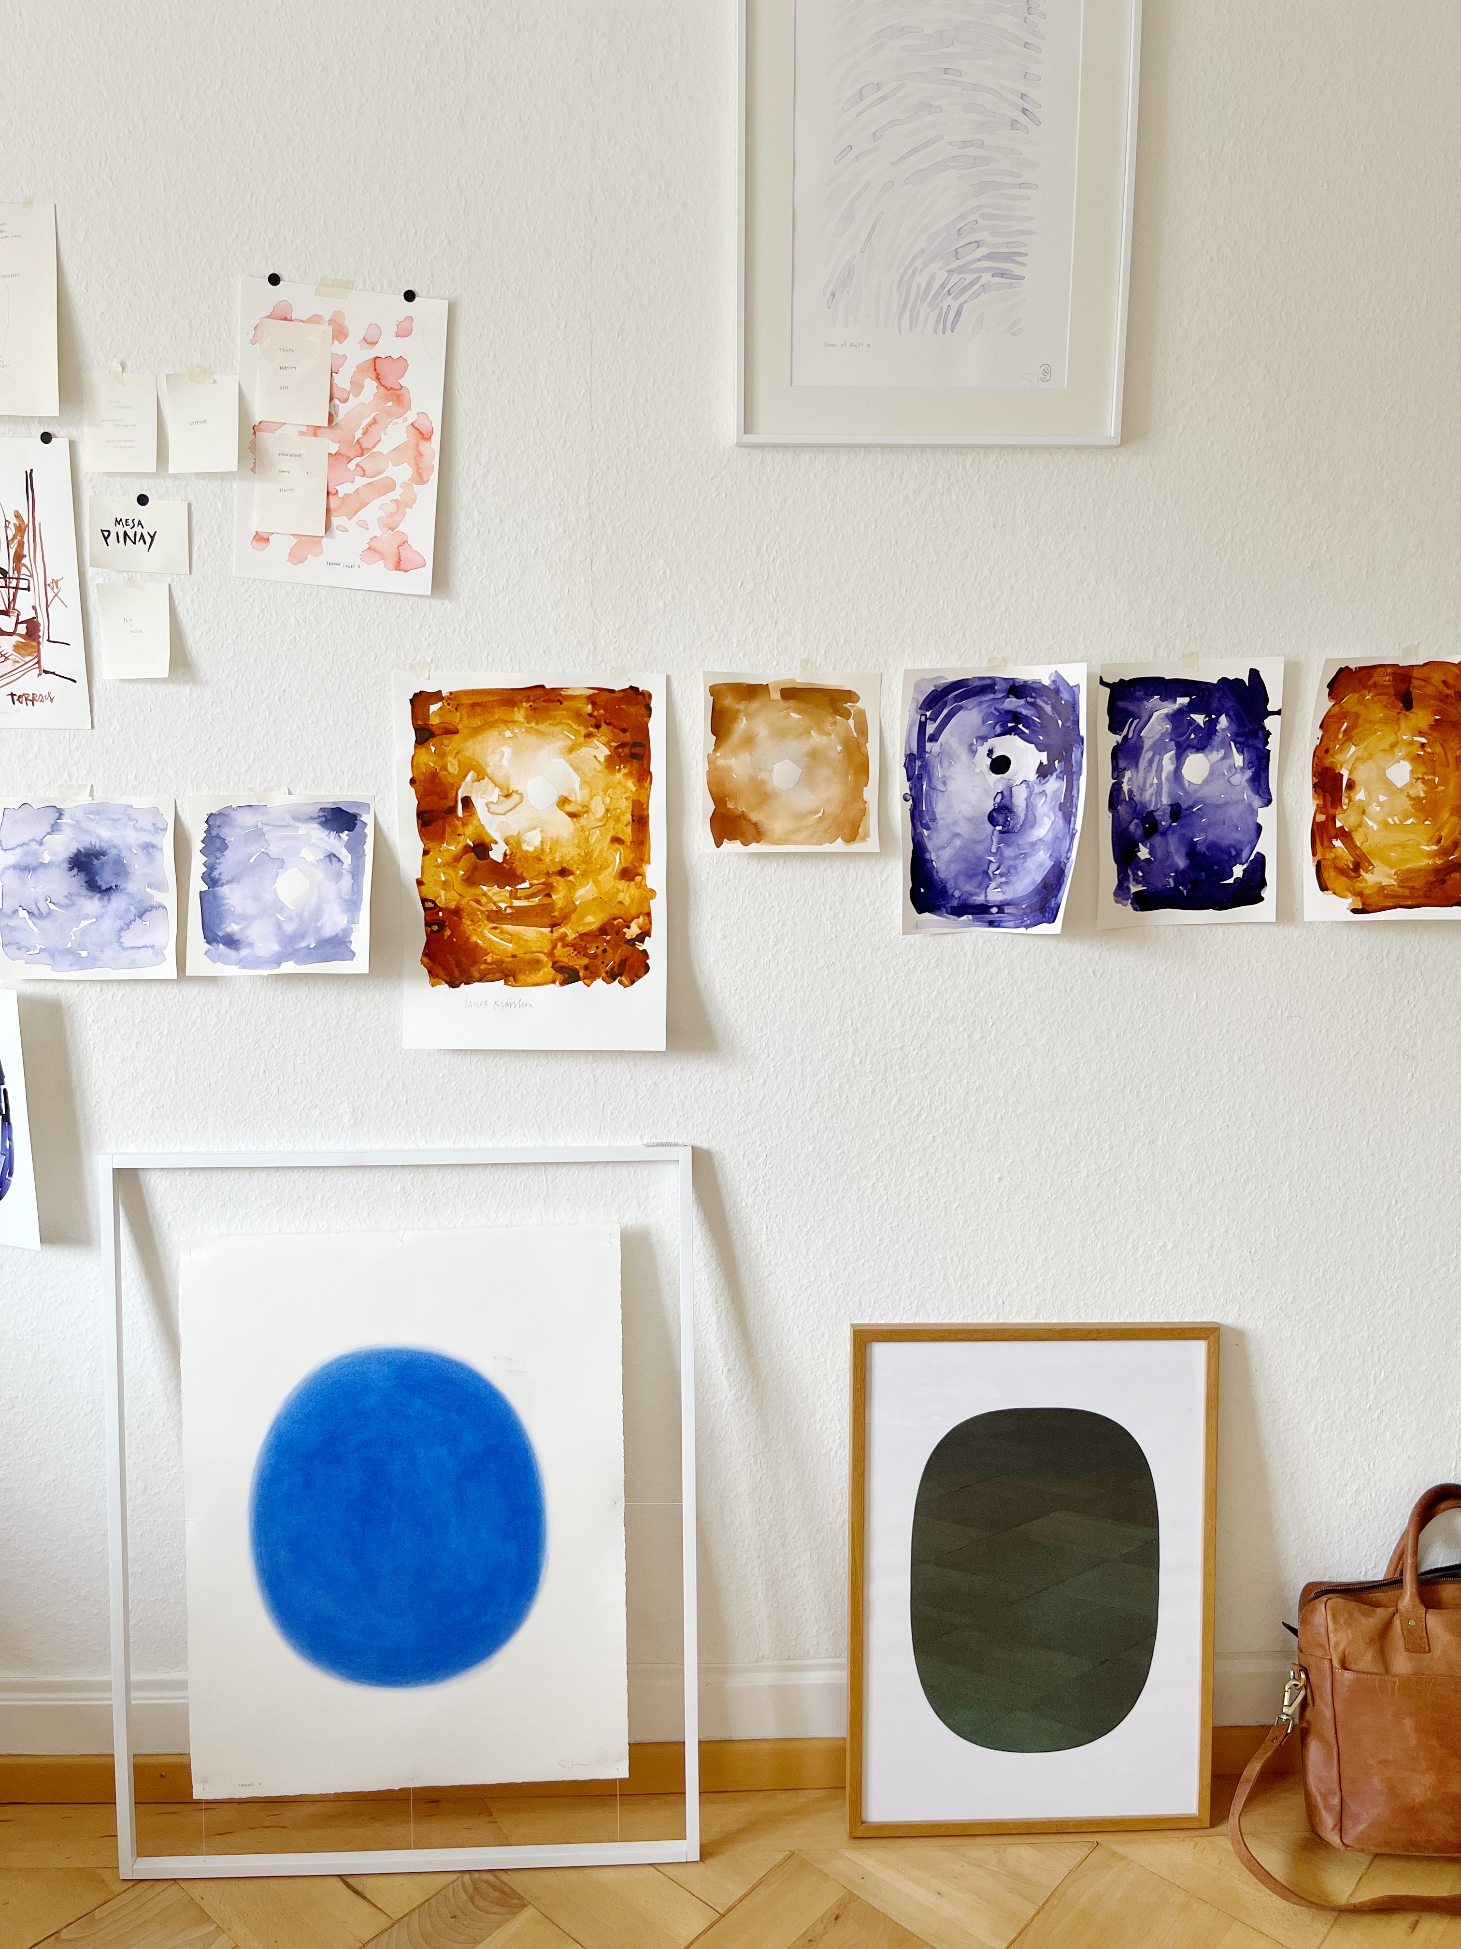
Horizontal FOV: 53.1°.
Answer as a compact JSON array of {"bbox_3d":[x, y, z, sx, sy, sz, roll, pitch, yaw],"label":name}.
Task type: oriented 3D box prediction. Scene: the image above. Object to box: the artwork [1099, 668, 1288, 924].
[{"bbox_3d":[0.515,-0.202,1.640,0.205,0.295,0.015,-2,10,-2],"label":"artwork"}]

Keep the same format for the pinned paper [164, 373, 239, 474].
[{"bbox_3d":[-0.554,-0.578,1.539,0.075,0.099,0.010,1,9,-2],"label":"pinned paper"}]

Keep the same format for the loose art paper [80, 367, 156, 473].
[{"bbox_3d":[-0.639,-0.577,1.536,0.075,0.099,0.010,1,9,-2],"label":"loose art paper"}]

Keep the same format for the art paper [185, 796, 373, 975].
[{"bbox_3d":[-0.498,-0.098,1.619,0.200,0.200,0.015,2,9,-2],"label":"art paper"}]

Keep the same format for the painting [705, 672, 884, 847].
[{"bbox_3d":[0.068,-0.233,1.619,0.197,0.197,0.012,0,10,-2],"label":"painting"}]

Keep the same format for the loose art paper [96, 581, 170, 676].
[{"bbox_3d":[-0.638,-0.368,1.570,0.075,0.099,0.012,0,10,-2],"label":"loose art paper"}]

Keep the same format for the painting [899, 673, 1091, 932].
[{"bbox_3d":[0.290,-0.192,1.630,0.202,0.298,0.020,0,10,-2],"label":"painting"}]

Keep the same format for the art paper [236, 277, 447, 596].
[{"bbox_3d":[-0.413,-0.565,1.546,0.212,0.303,0.012,5,9,-3],"label":"art paper"}]

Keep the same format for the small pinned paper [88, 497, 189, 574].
[{"bbox_3d":[-0.628,-0.466,1.556,0.104,0.074,0.008,3,9,-3],"label":"small pinned paper"}]

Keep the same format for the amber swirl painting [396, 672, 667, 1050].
[{"bbox_3d":[-0.219,-0.120,1.628,0.297,0.418,0.012,0,10,-2],"label":"amber swirl painting"}]

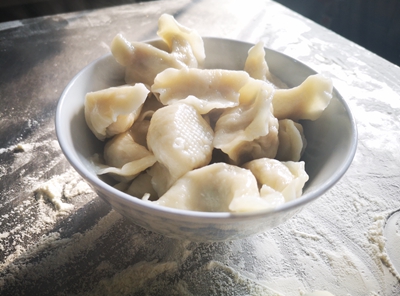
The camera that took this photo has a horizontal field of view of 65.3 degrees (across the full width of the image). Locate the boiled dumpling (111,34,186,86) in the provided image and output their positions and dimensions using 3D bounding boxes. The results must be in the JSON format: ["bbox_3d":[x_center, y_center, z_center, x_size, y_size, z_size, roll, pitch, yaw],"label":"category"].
[{"bbox_3d":[-0.036,-0.060,0.226,0.055,0.034,0.029,17,45,12],"label":"boiled dumpling"}]

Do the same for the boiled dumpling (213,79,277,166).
[{"bbox_3d":[0.028,-0.015,0.186,0.037,0.034,0.047,20,45,15],"label":"boiled dumpling"}]

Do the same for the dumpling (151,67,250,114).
[{"bbox_3d":[0.000,-0.035,0.193,0.060,0.027,0.031,1,43,-4],"label":"dumpling"}]

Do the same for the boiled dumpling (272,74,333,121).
[{"bbox_3d":[0.062,-0.030,0.196,0.047,0.028,0.027,-8,45,-13],"label":"boiled dumpling"}]

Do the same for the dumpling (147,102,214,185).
[{"bbox_3d":[-0.011,-0.002,0.172,0.037,0.032,0.045,-8,45,-13],"label":"dumpling"}]

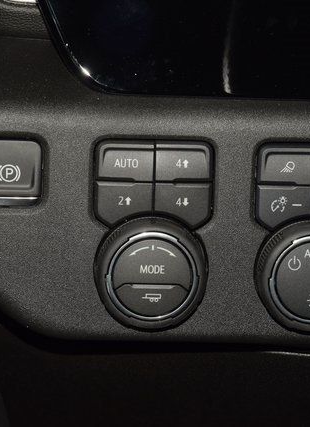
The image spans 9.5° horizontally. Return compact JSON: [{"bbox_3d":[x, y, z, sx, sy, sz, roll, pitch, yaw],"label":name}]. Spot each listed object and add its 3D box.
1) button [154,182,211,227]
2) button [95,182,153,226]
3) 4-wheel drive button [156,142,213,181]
[{"bbox_3d":[0.011,-0.004,0.746,0.022,0.018,0.008,1,10,-1],"label":"button"},{"bbox_3d":[-0.012,-0.004,0.745,0.022,0.017,0.008,1,10,-1],"label":"button"},{"bbox_3d":[0.011,-0.021,0.743,0.022,0.015,0.008,1,10,-1],"label":"4-wheel drive button"}]

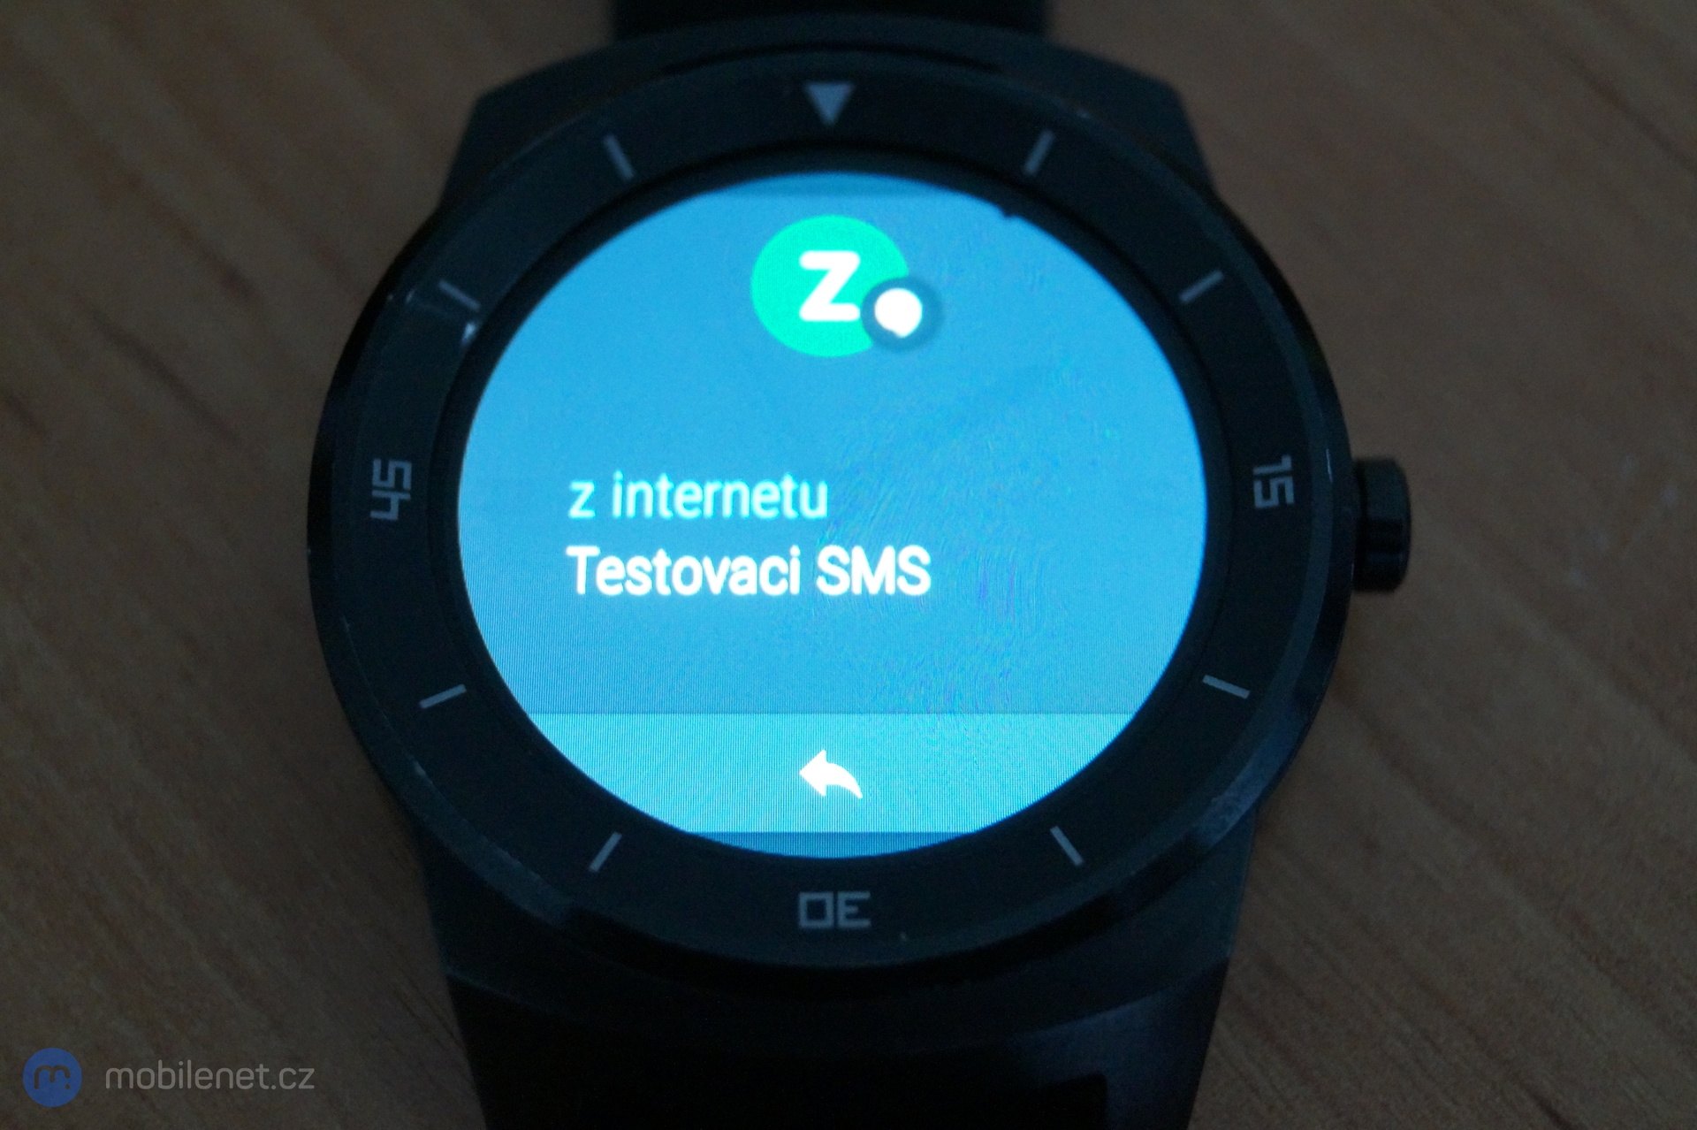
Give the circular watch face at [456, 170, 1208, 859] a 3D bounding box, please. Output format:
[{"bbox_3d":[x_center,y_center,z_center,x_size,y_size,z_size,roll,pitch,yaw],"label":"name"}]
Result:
[{"bbox_3d":[-0.001,-0.003,0.156,0.033,0.003,0.033,-1,67,0],"label":"circular watch face"}]

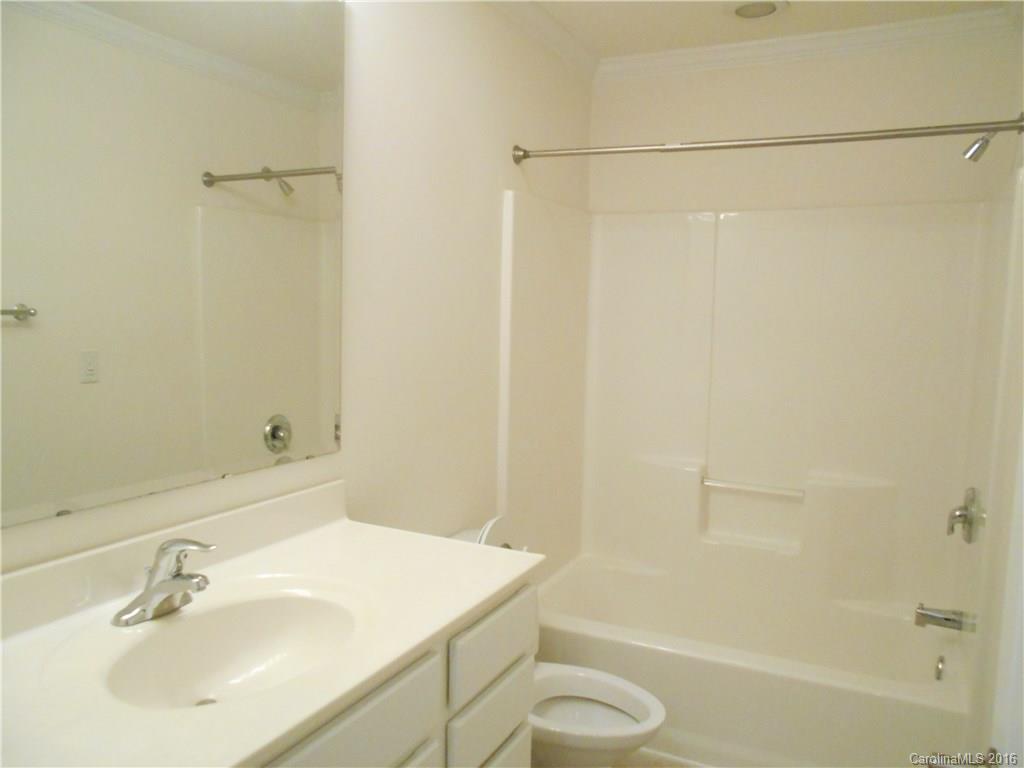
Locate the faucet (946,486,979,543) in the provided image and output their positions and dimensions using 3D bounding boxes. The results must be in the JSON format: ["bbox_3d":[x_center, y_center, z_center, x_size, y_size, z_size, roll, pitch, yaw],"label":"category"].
[{"bbox_3d":[1.461,0.430,2.506,0.070,0.184,0.184,4,6,26],"label":"faucet"}]

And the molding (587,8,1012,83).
[{"bbox_3d":[0.993,-1.260,2.894,1.475,0.067,0.066,4,6,26],"label":"molding"}]

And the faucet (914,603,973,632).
[{"bbox_3d":[1.410,0.774,2.540,0.136,0.079,0.055,4,6,26],"label":"faucet"}]

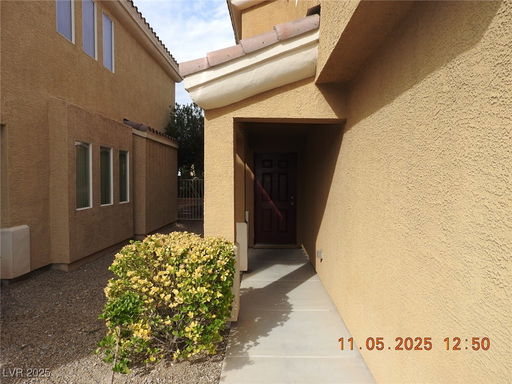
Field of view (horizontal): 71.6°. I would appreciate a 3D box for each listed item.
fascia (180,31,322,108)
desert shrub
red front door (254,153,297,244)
[{"bbox_3d":[0.000,-1.215,3.670,1.450,0.390,0.220,-18,1,1],"label":"fascia"},{"bbox_3d":[-0.750,0.940,3.330,1.080,1.040,1.000,0,1,1],"label":"desert shrub"},{"bbox_3d":[0.430,0.150,7.750,0.920,2.030,0.060,0,1,1],"label":"red front door"}]

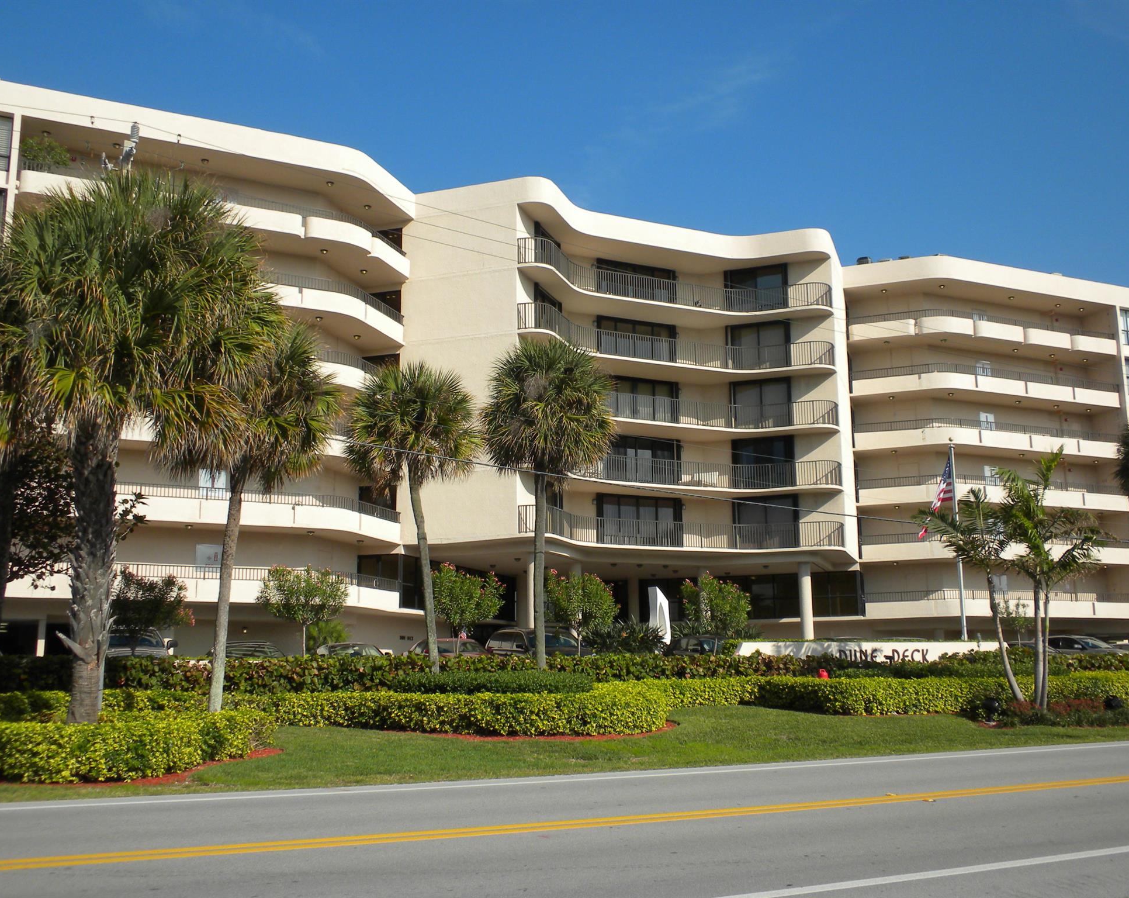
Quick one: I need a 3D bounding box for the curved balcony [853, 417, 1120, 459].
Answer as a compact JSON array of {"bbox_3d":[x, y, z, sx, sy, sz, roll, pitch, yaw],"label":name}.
[{"bbox_3d":[21.577,-0.249,64.941,14.826,1.270,4.464,3,-11,-22],"label":"curved balcony"}]

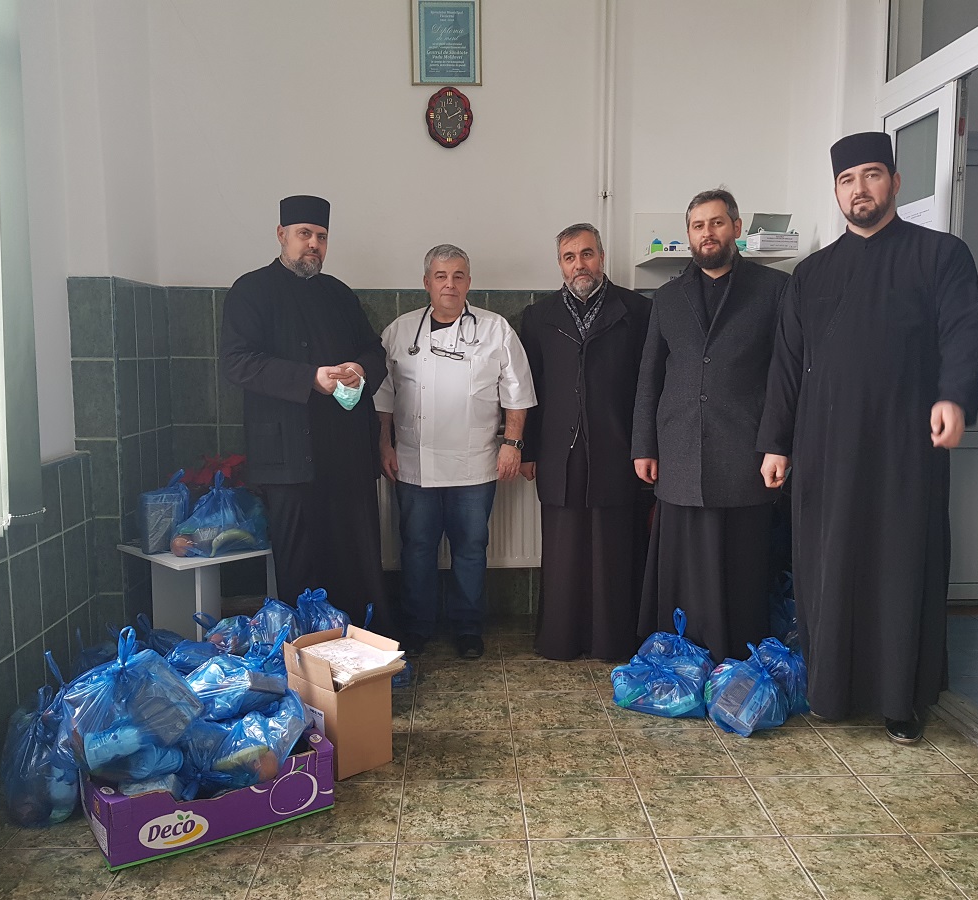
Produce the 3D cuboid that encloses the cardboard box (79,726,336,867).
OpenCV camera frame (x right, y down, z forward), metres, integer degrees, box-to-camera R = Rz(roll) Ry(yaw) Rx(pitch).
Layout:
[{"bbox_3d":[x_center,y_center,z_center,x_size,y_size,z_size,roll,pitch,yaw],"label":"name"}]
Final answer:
[{"bbox_3d":[-0.781,0.909,2.520,0.585,0.180,0.390,-4,8,-32],"label":"cardboard box"}]

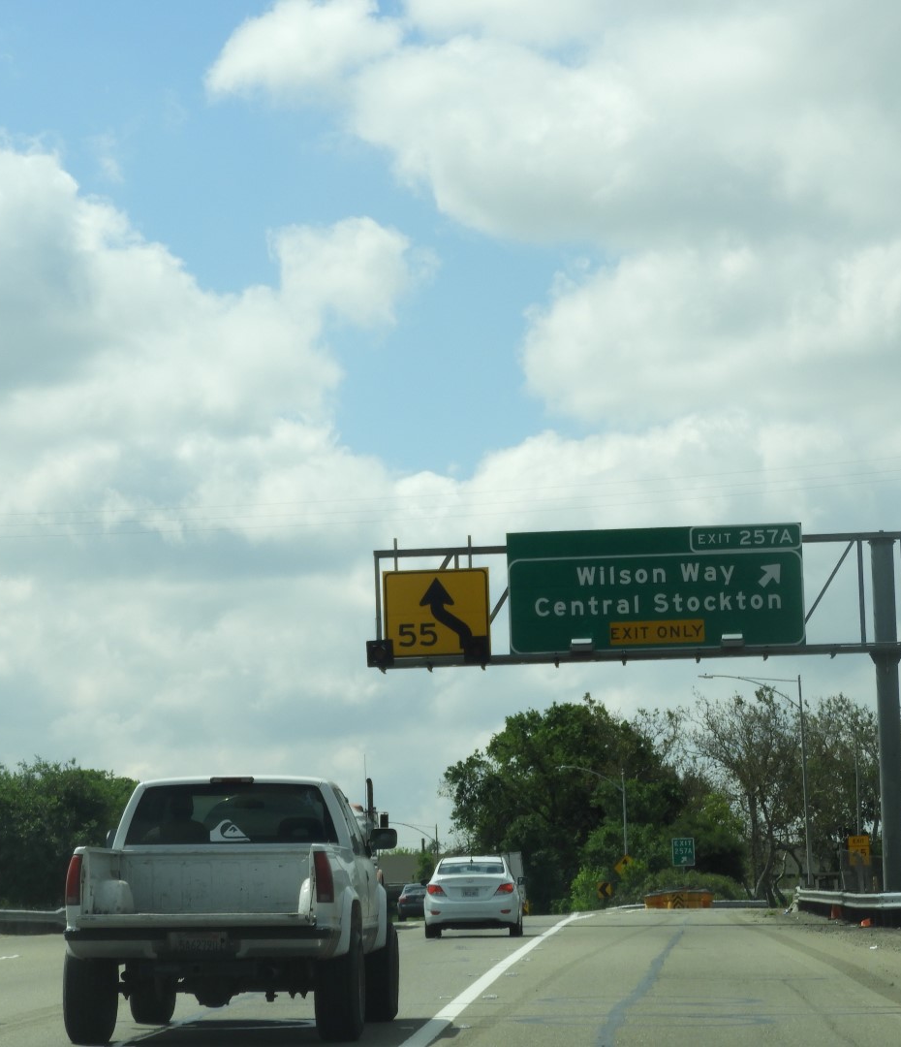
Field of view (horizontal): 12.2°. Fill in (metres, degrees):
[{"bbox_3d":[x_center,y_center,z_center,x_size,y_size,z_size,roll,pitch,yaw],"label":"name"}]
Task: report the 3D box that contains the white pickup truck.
[{"bbox_3d":[-1.632,2.908,32.397,2.120,1.980,5.550,-1,-5,3],"label":"white pickup truck"}]

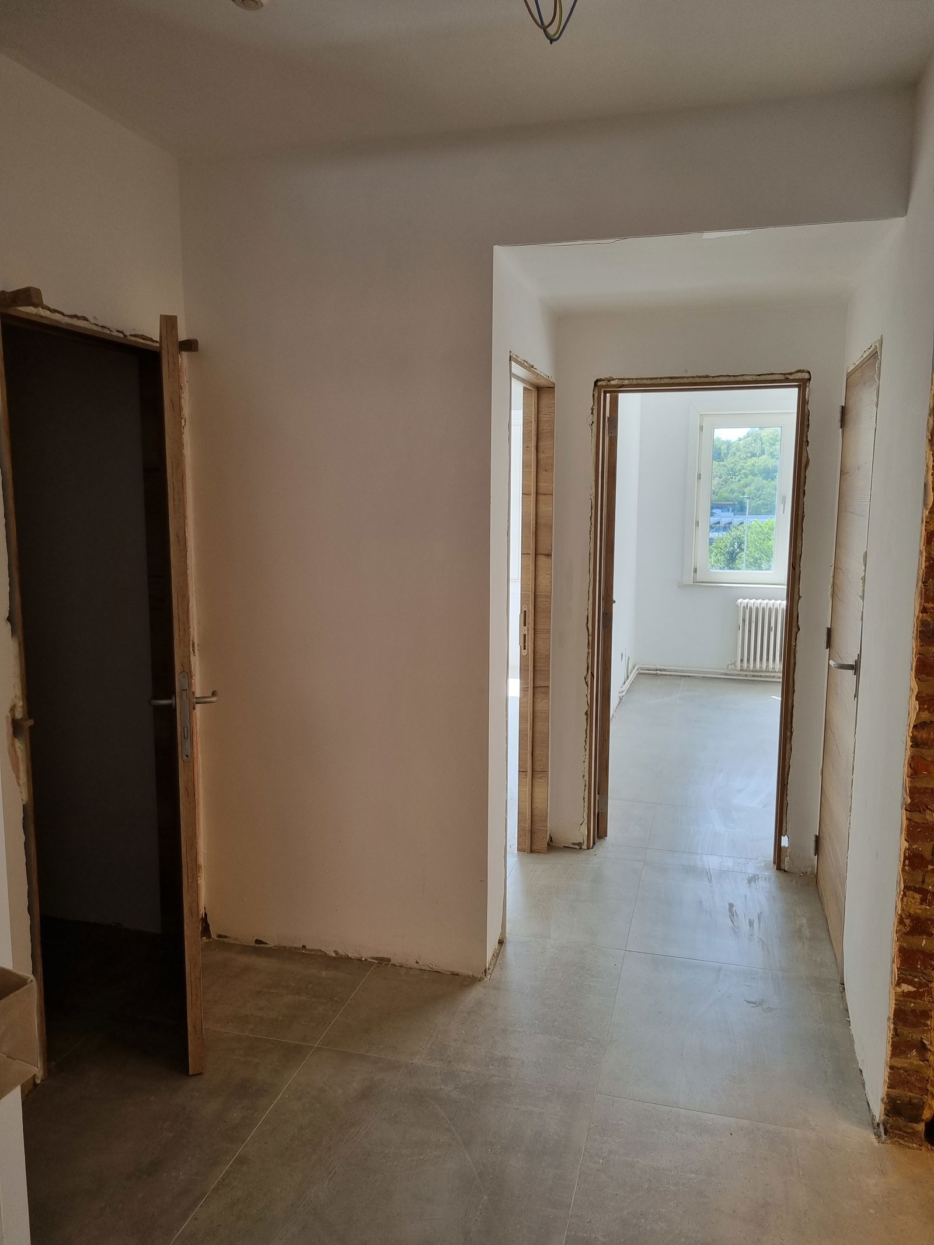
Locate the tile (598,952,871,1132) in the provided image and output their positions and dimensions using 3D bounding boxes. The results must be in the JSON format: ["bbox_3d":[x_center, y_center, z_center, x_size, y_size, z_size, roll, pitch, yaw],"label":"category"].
[{"bbox_3d":[0.785,1.223,2.794,0.700,0.010,0.800,2,8,15],"label":"tile"}]

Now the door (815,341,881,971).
[{"bbox_3d":[1.361,0.120,3.314,0.045,2.030,0.840,2,8,15],"label":"door"}]

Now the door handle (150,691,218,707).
[{"bbox_3d":[-0.760,0.205,2.521,0.165,0.045,0.125,-2,9,-16],"label":"door handle"}]

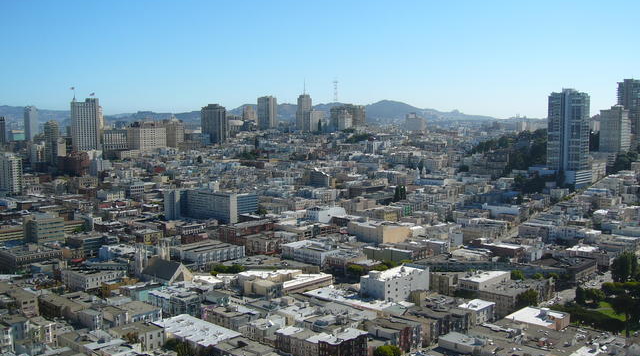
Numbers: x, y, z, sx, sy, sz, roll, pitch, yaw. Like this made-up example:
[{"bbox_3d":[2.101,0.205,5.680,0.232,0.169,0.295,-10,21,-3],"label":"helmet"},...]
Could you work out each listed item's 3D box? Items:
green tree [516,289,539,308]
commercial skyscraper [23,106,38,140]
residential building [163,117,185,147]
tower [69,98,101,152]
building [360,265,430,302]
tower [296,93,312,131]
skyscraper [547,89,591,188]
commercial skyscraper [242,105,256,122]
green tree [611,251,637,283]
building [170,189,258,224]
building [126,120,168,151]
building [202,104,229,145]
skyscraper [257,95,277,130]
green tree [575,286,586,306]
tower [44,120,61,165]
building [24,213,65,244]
[{"bbox_3d":[124.840,72.920,388.880,12.500,12.500,11.500,1,6,18],"label":"green tree"},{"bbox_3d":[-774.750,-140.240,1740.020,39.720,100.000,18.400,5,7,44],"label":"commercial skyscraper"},{"bbox_3d":[-257.790,-77.670,1143.520,33.250,49.430,20.530,5,7,44],"label":"residential building"},{"bbox_3d":[-397.410,-88.240,1097.460,25.920,92.660,40.700,5,7,44],"label":"tower"},{"bbox_3d":[48.760,67.820,413.770,18.990,16.000,46.050,5,7,44],"label":"building"},{"bbox_3d":[-31.440,-126.480,1268.090,18.270,74.510,23.380,5,7,44],"label":"tower"},{"bbox_3d":[285.650,-45.490,746.150,36.000,110.000,38.000,5,7,44],"label":"skyscraper"},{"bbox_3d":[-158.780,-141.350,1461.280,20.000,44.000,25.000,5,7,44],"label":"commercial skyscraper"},{"bbox_3d":[208.800,60.470,444.240,17.890,21.560,17.890,0,5,0],"label":"green tree"},{"bbox_3d":[-110.950,29.190,677.710,76.000,30.370,58.000,5,7,44],"label":"building"},{"bbox_3d":[-295.450,-72.080,1105.070,42.280,47.110,49.730,5,7,44],"label":"building"},{"bbox_3d":[-194.250,-97.440,1185.810,42.730,69.290,28.100,5,7,44],"label":"building"},{"bbox_3d":[-118.140,-141.200,1455.710,35.000,80.000,26.000,5,7,44],"label":"skyscraper"},{"bbox_3d":[156.000,70.600,387.010,7.190,11.560,7.190,0,5,0],"label":"green tree"},{"bbox_3d":[-405.540,-52.040,981.660,21.350,67.140,15.200,5,7,44],"label":"tower"},{"bbox_3d":[-259.080,48.540,609.840,26.000,25.000,25.000,5,7,44],"label":"building"}]

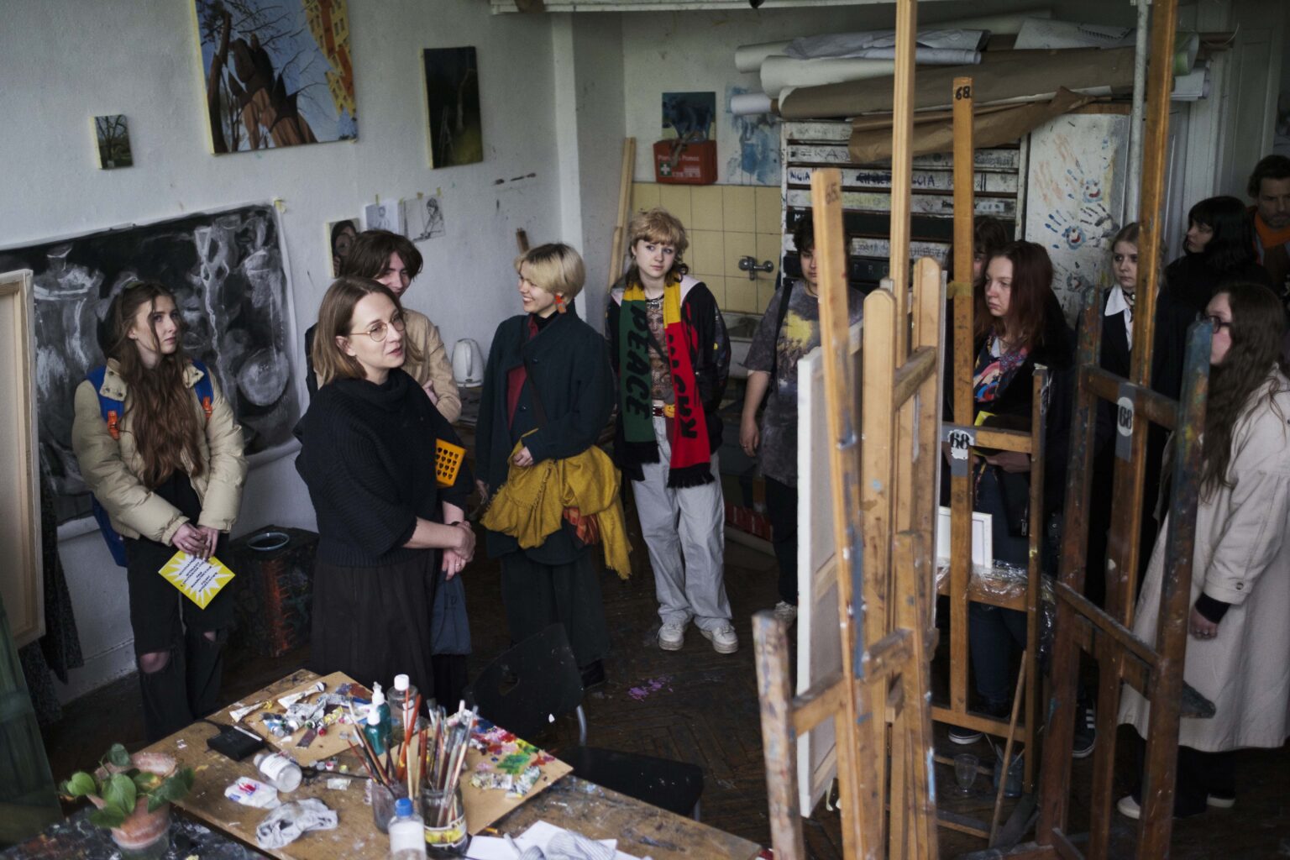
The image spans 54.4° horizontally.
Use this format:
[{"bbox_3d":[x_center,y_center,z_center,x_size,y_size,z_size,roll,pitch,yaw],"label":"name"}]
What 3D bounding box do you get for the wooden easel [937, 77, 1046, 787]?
[{"bbox_3d":[0.909,0.095,3.697,0.540,2.180,0.480,10,21,33],"label":"wooden easel"}]

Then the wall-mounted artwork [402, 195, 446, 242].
[{"bbox_3d":[-1.040,-1.001,5.929,0.008,0.200,0.260,10,21,33],"label":"wall-mounted artwork"}]

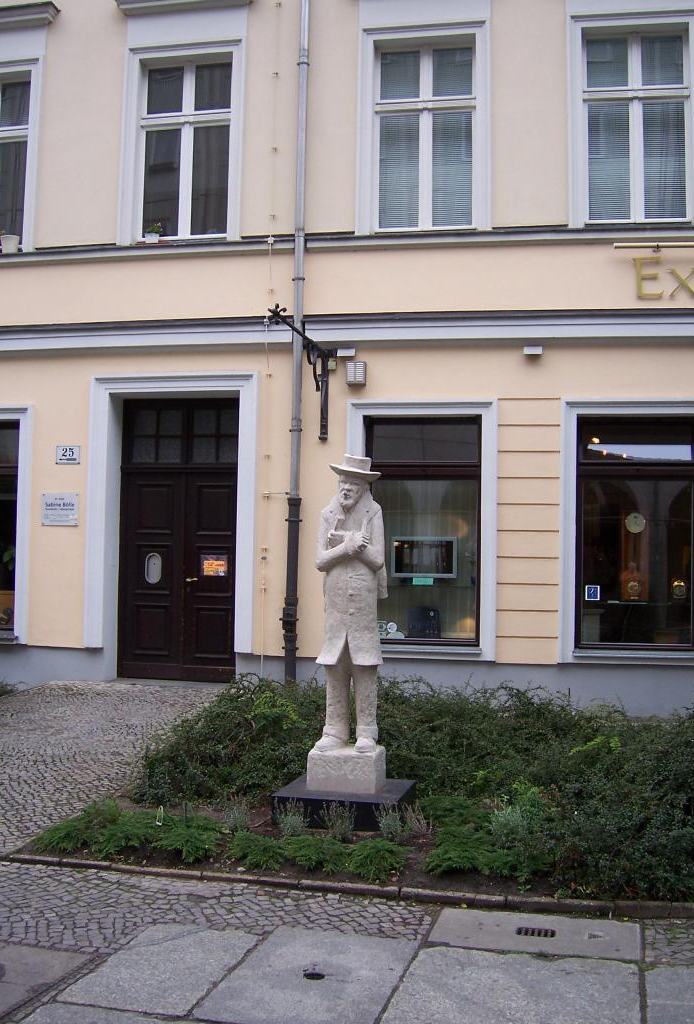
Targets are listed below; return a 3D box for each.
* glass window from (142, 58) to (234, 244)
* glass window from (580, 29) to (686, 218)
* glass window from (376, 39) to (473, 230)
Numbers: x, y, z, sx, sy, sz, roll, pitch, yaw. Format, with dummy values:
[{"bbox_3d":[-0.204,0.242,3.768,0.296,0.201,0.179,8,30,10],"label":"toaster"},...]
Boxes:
[{"bbox_3d":[-1.747,-3.932,11.519,1.020,1.960,0.120,1,-2,11],"label":"glass window"},{"bbox_3d":[2.837,-3.774,10.480,0.998,1.901,0.120,0,-3,10],"label":"glass window"},{"bbox_3d":[0.818,-3.877,11.025,1.020,1.960,0.120,1,-2,11],"label":"glass window"}]

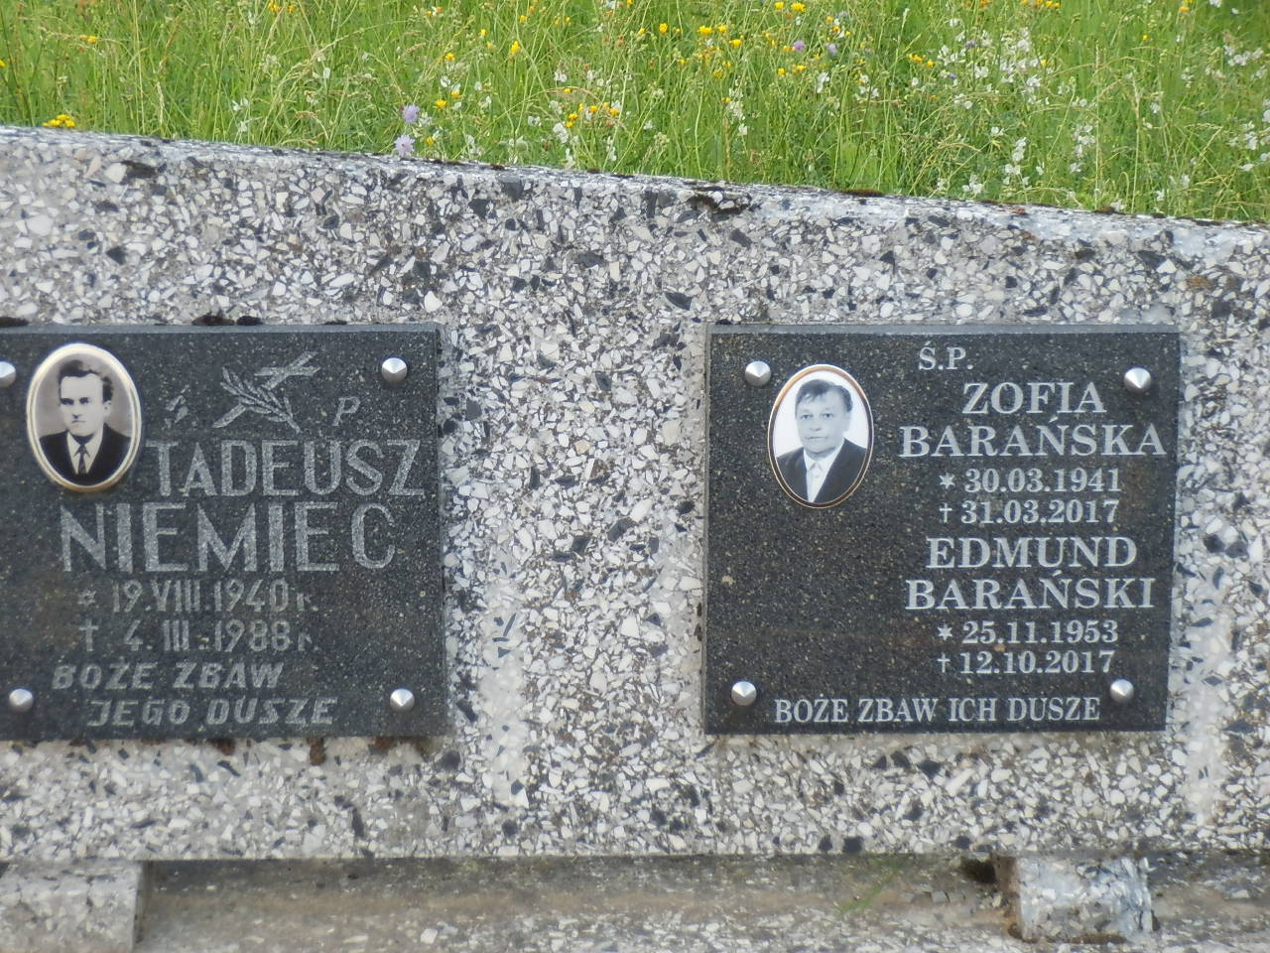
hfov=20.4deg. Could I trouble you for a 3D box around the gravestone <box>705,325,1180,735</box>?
[{"bbox_3d":[0.200,0.036,2.322,0.306,0.268,0.029,0,12,-3],"label":"gravestone"}]

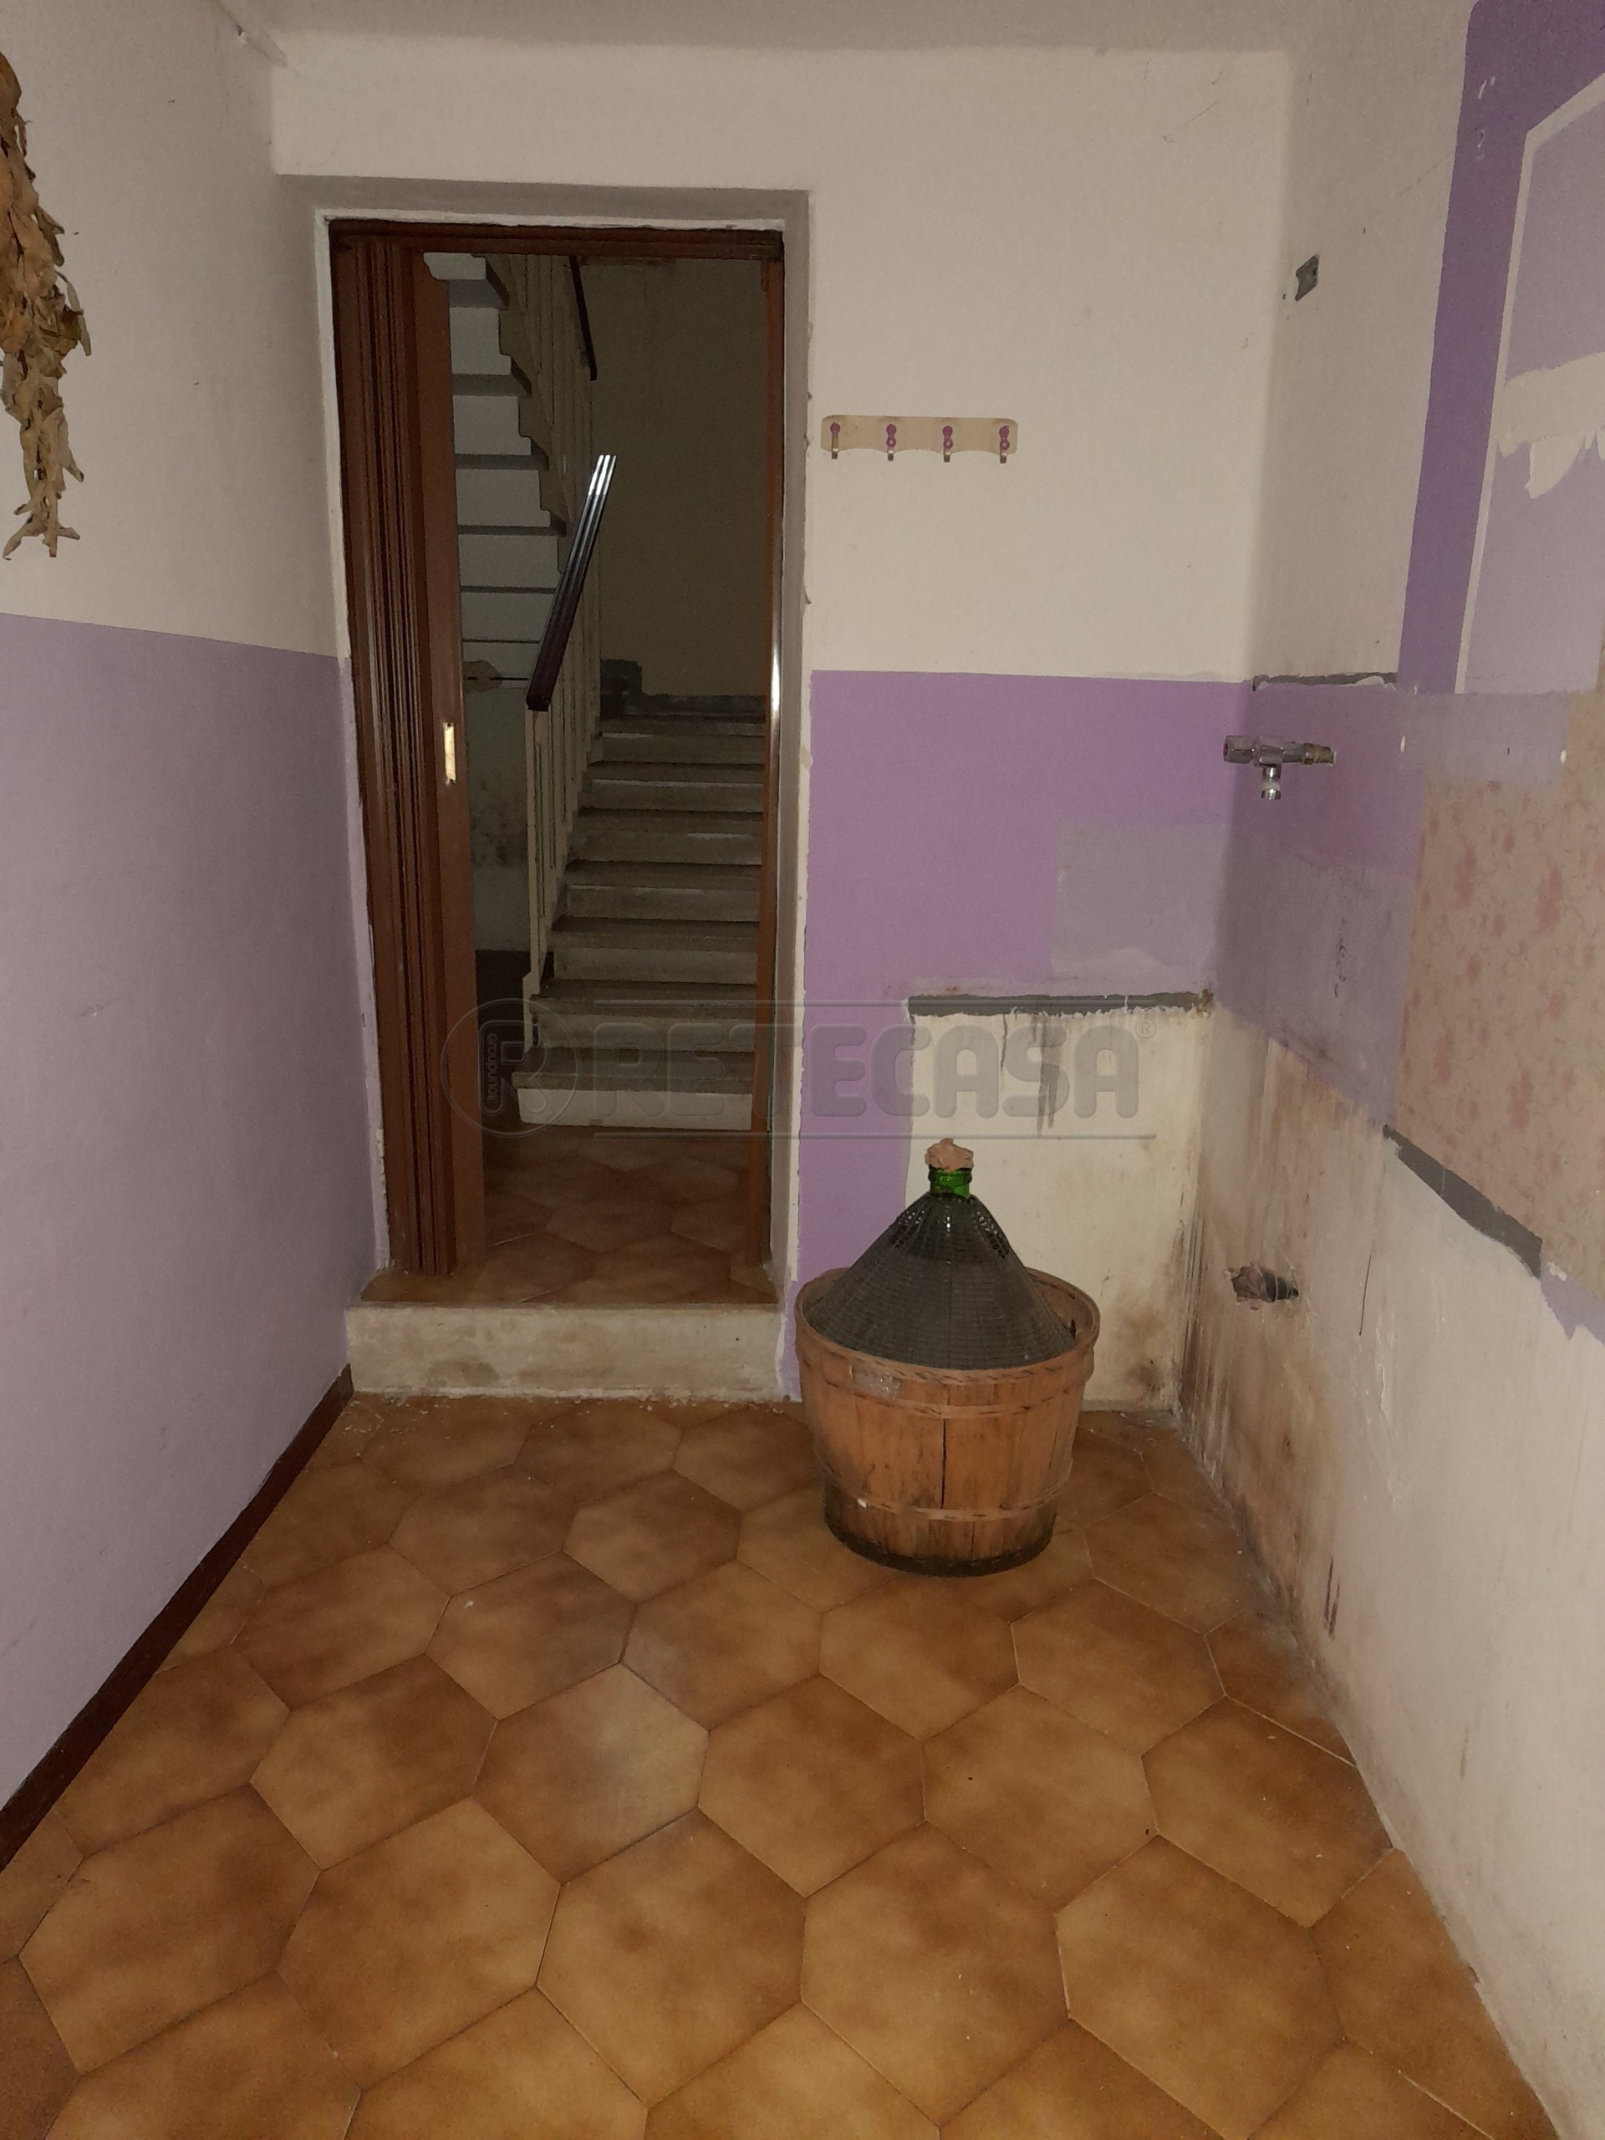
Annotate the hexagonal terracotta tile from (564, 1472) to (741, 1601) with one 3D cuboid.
[{"bbox_3d":[-0.262,0.834,2.764,0.308,0.015,0.458,2,14,2],"label":"hexagonal terracotta tile"}]

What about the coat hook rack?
[{"bbox_3d":[0.213,-1.142,2.799,0.358,0.082,0.045,1,14,1],"label":"coat hook rack"}]

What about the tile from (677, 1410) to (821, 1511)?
[{"bbox_3d":[-0.089,0.746,2.976,0.299,0.012,0.444,2,14,2],"label":"tile"}]

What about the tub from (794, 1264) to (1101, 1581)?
[{"bbox_3d":[0.250,0.608,2.731,0.520,0.386,0.520,1,14,0],"label":"tub"}]

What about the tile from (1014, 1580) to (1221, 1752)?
[{"bbox_3d":[0.511,0.964,2.518,0.317,0.012,0.470,2,14,2],"label":"tile"}]

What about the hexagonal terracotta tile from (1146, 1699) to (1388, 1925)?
[{"bbox_3d":[0.629,1.007,2.122,0.307,0.015,0.458,2,14,2],"label":"hexagonal terracotta tile"}]

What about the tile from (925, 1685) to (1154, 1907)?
[{"bbox_3d":[0.323,0.998,2.137,0.308,0.015,0.458,2,14,2],"label":"tile"}]

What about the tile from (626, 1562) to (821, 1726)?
[{"bbox_3d":[-0.118,0.886,2.394,0.299,0.012,0.444,2,14,2],"label":"tile"}]

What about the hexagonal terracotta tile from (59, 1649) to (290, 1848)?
[{"bbox_3d":[-0.870,0.960,2.194,0.239,0.015,0.458,2,14,2],"label":"hexagonal terracotta tile"}]

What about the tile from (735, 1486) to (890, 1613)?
[{"bbox_3d":[0.046,0.821,2.679,0.299,0.012,0.444,2,14,2],"label":"tile"}]

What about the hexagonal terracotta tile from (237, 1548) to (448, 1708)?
[{"bbox_3d":[-0.737,0.892,2.487,0.308,0.015,0.458,2,14,2],"label":"hexagonal terracotta tile"}]

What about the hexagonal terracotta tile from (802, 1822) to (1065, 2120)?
[{"bbox_3d":[0.162,1.104,1.916,0.317,0.012,0.470,2,14,2],"label":"hexagonal terracotta tile"}]

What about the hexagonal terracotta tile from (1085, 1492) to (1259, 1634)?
[{"bbox_3d":[0.681,0.894,2.819,0.307,0.012,0.470,2,14,2],"label":"hexagonal terracotta tile"}]

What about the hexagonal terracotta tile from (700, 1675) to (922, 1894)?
[{"bbox_3d":[0.017,0.961,2.097,0.299,0.012,0.444,2,14,2],"label":"hexagonal terracotta tile"}]

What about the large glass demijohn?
[{"bbox_3d":[0.248,0.452,2.694,0.476,0.676,0.476,1,14,0],"label":"large glass demijohn"}]

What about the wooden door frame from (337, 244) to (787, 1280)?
[{"bbox_3d":[-0.477,-0.580,3.176,0.850,2.090,0.110,1,14,0],"label":"wooden door frame"}]

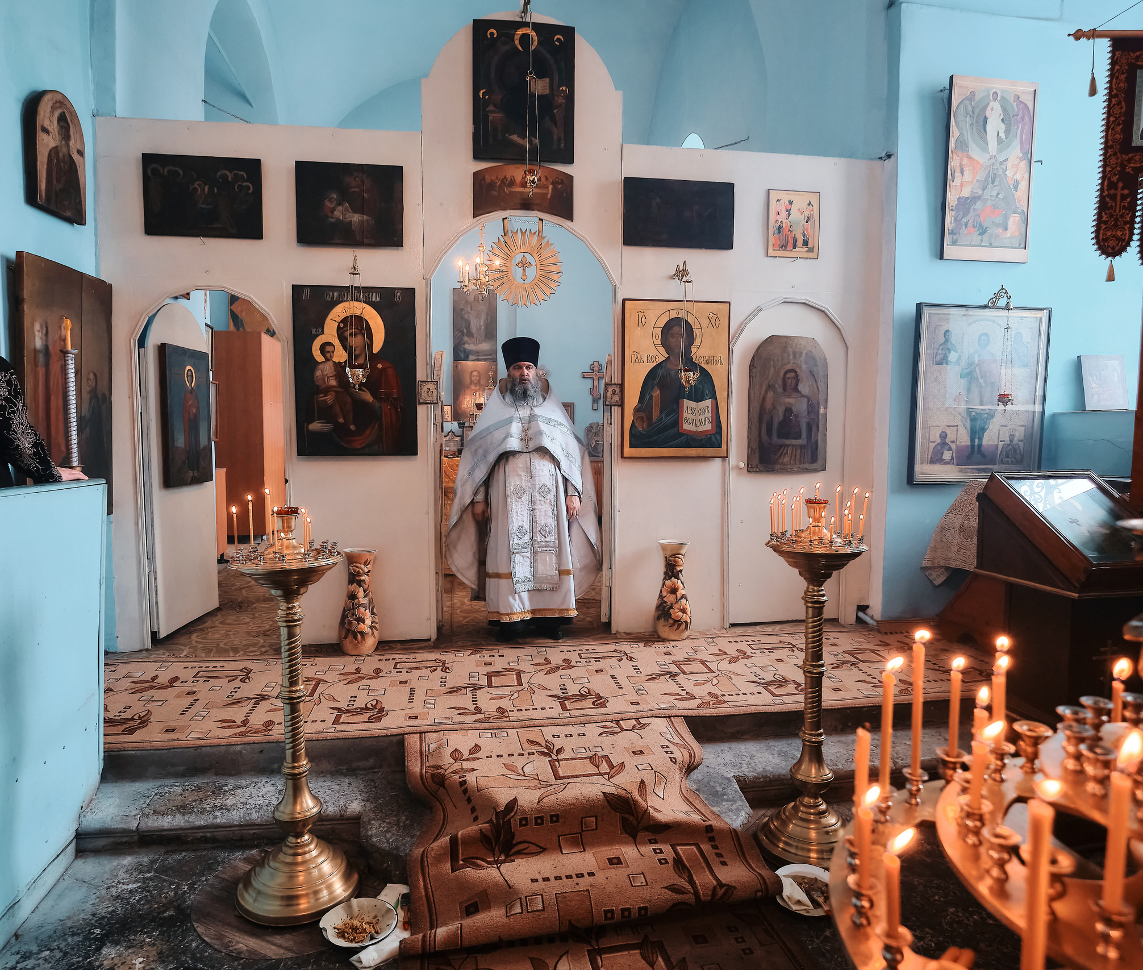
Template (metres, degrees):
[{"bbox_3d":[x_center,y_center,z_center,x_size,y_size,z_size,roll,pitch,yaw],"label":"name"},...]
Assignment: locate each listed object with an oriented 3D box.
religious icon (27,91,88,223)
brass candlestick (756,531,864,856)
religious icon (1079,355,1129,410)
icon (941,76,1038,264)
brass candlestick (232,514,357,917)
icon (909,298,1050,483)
[{"bbox_3d":[-2.495,-1.601,3.334,0.050,0.555,0.426,3,6,-10],"label":"religious icon"},{"bbox_3d":[0.827,0.677,2.364,0.342,1.130,0.342,-1,4,-8],"label":"brass candlestick"},{"bbox_3d":[3.563,-0.681,4.599,0.317,0.371,0.030,-1,-5,-7],"label":"religious icon"},{"bbox_3d":[2.641,-1.974,4.343,0.602,1.103,0.040,-1,5,-10],"label":"icon"},{"bbox_3d":[-0.855,0.666,2.114,0.345,1.190,0.345,-1,4,-8],"label":"brass candlestick"},{"bbox_3d":[2.634,-0.577,4.424,0.986,1.110,0.055,-2,6,-13],"label":"icon"}]

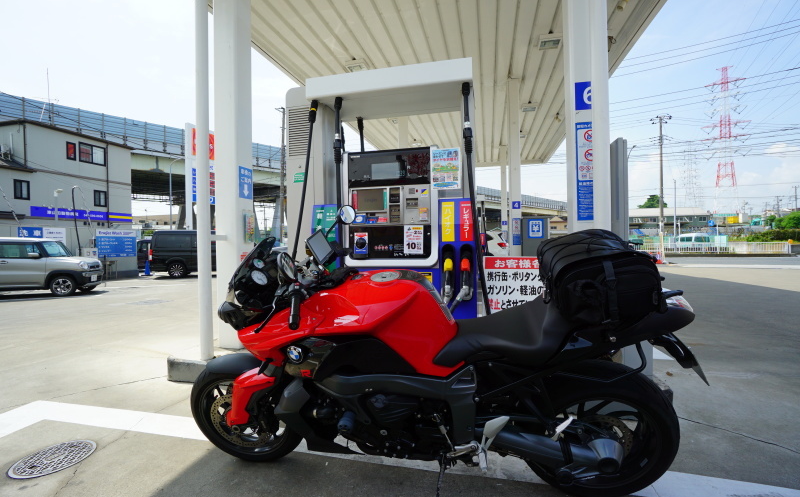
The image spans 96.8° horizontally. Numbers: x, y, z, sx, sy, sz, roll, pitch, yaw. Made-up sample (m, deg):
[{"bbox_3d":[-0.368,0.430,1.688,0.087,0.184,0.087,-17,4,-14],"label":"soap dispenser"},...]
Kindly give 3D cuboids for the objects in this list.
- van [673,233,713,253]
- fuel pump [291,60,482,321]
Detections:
[{"bbox_3d":[33.793,-0.719,41.300,1.700,2.000,4.600,-1,0,12],"label":"van"},{"bbox_3d":[-0.128,-0.244,3.083,1.570,2.300,0.600,-1,0,13],"label":"fuel pump"}]

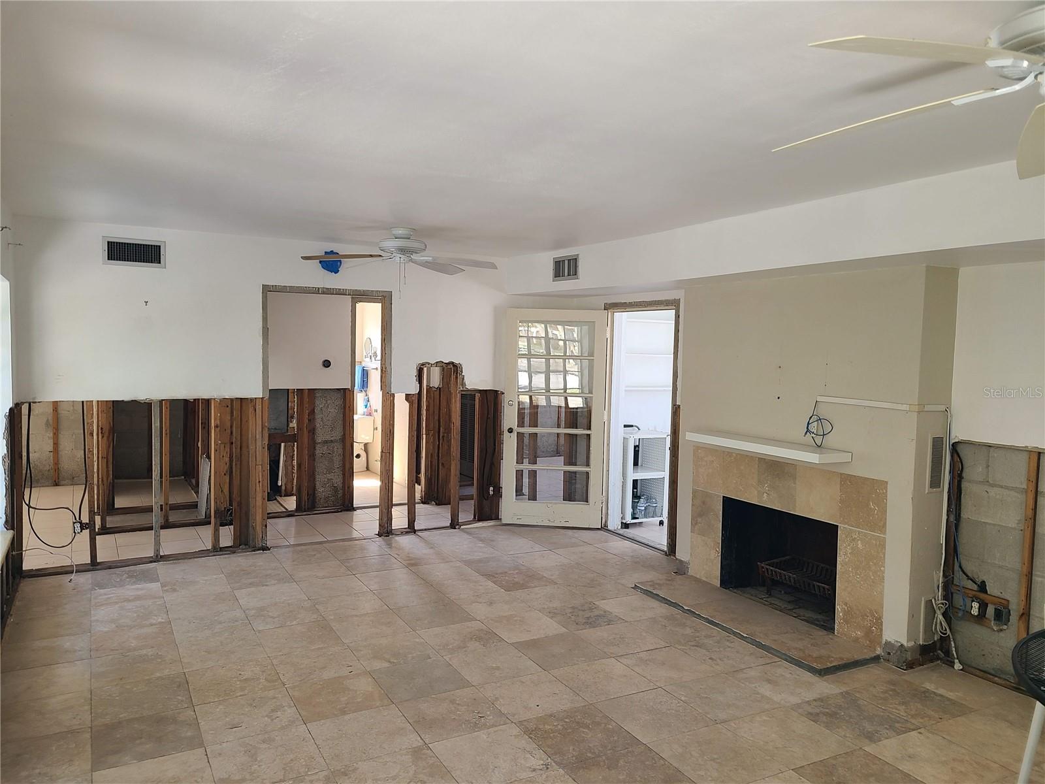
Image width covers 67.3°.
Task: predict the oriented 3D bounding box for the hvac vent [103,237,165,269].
[{"bbox_3d":[-2.829,-1.012,5.715,0.416,0.198,0.030,-1,4,-28],"label":"hvac vent"}]

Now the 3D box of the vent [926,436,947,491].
[{"bbox_3d":[2.244,0.386,4.236,0.129,0.313,0.020,-1,4,-28],"label":"vent"}]

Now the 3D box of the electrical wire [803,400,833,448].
[{"bbox_3d":[1.757,0.192,4.693,0.071,0.288,0.197,-1,4,-28],"label":"electrical wire"}]

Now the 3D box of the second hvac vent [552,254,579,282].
[{"bbox_3d":[0.345,-1.008,6.403,0.030,0.202,0.414,-1,4,-28],"label":"second hvac vent"}]

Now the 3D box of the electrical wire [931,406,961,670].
[{"bbox_3d":[2.276,0.772,4.210,0.106,1.374,0.111,-1,4,-28],"label":"electrical wire"}]

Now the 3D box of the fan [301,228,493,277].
[{"bbox_3d":[-0.826,-1.006,5.457,1.323,0.273,1.323,-1,4,-28],"label":"fan"}]

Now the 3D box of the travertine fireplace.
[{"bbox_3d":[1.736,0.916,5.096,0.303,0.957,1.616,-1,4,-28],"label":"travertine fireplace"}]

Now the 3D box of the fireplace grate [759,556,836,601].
[{"bbox_3d":[1.931,1.288,5.257,0.384,0.207,0.636,-1,4,-28],"label":"fireplace grate"}]

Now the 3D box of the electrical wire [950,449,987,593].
[{"bbox_3d":[2.372,0.665,4.168,0.061,0.742,0.212,-1,4,-28],"label":"electrical wire"}]

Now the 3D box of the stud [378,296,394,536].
[{"bbox_3d":[-1.178,0.210,6.803,0.086,2.060,0.096,-1,4,-28],"label":"stud"}]

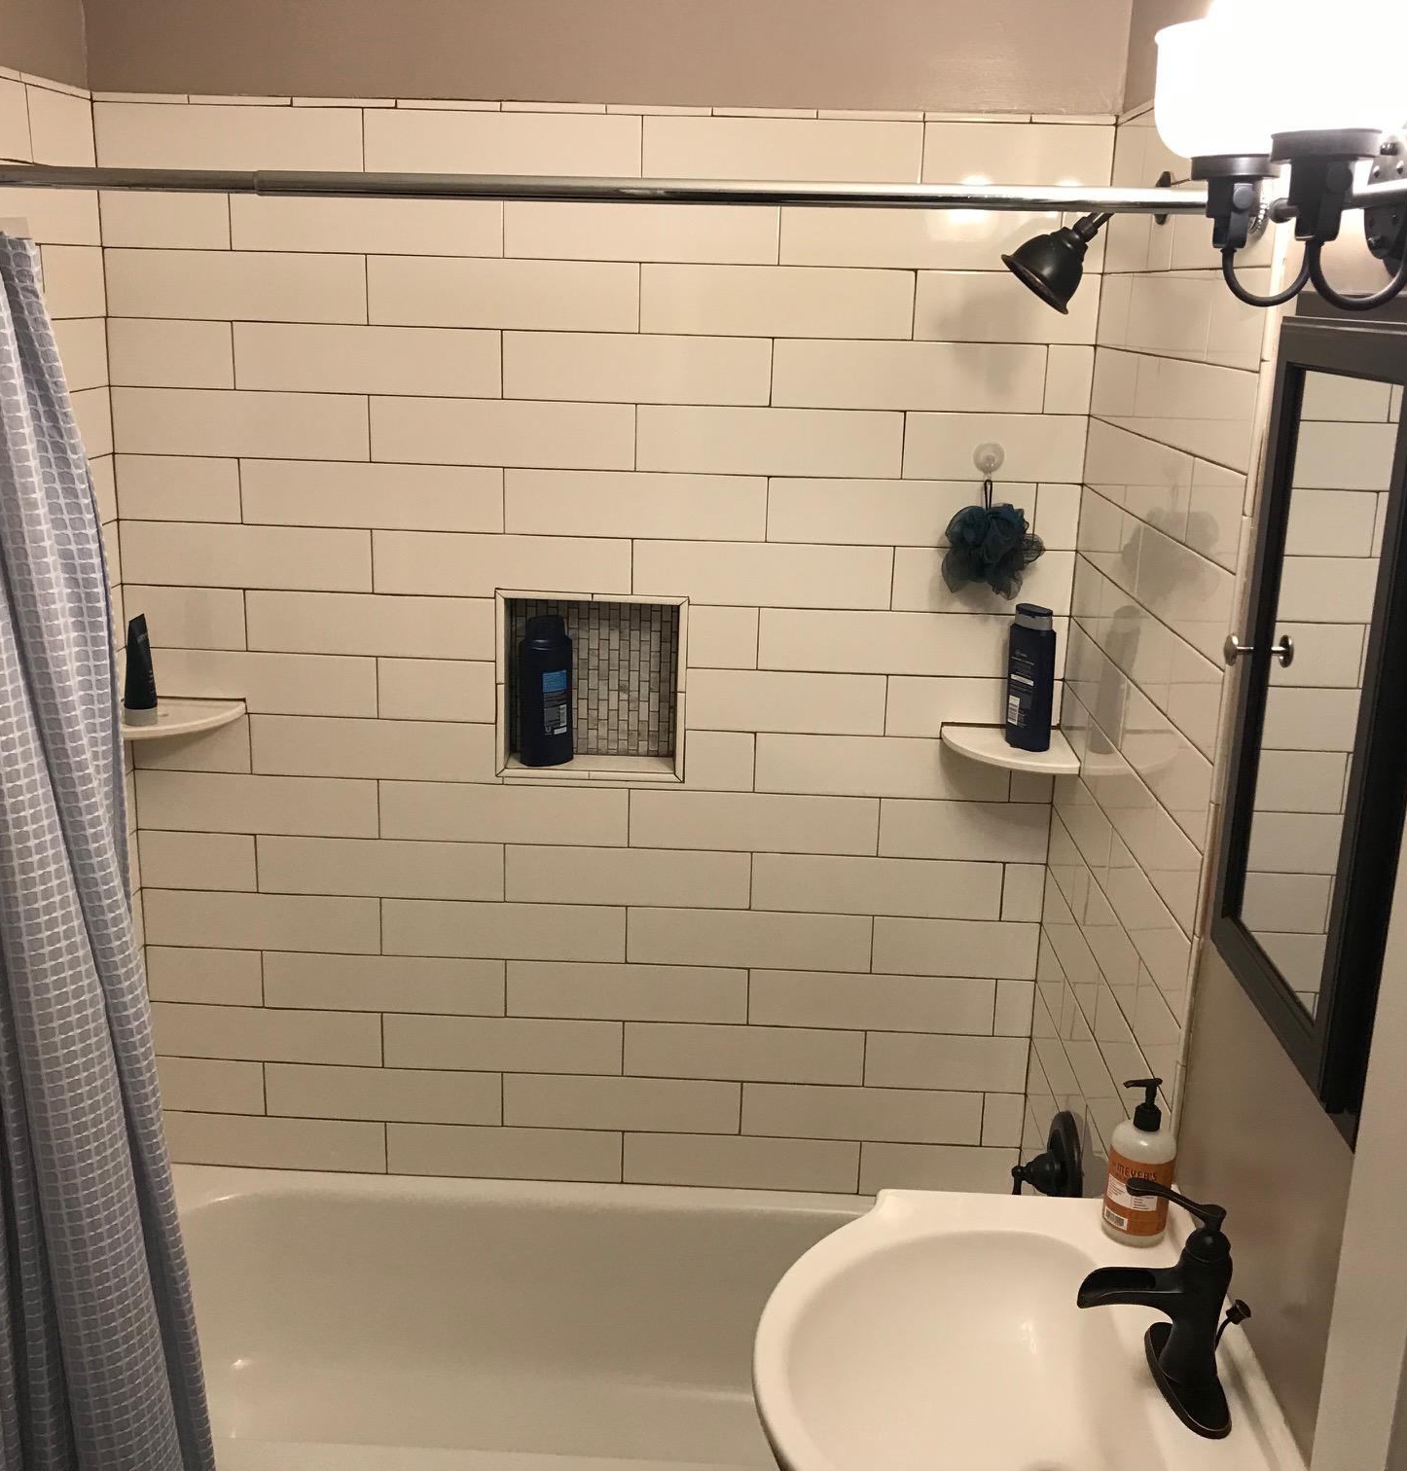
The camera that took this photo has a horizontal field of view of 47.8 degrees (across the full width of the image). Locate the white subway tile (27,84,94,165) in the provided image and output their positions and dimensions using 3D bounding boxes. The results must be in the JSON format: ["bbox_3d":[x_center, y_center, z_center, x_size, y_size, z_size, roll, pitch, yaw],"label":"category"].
[{"bbox_3d":[-0.903,-0.850,2.229,0.009,0.100,0.218,2,16,1],"label":"white subway tile"}]

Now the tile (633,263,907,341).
[{"bbox_3d":[0.110,-0.646,2.366,0.406,0.101,0.010,2,15,1],"label":"tile"}]

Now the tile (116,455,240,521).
[{"bbox_3d":[-0.813,-0.383,2.466,0.194,0.100,0.009,2,15,1],"label":"tile"}]

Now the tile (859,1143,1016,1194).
[{"bbox_3d":[0.406,0.747,2.731,0.273,0.098,0.010,2,15,1],"label":"tile"}]

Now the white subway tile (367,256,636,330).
[{"bbox_3d":[-0.300,-0.662,2.380,0.406,0.100,0.009,2,15,1],"label":"white subway tile"}]

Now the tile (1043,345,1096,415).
[{"bbox_3d":[0.553,-0.537,2.398,0.068,0.101,0.009,2,15,1],"label":"tile"}]

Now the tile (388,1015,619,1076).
[{"bbox_3d":[-0.336,0.521,2.686,0.406,0.101,0.010,2,15,1],"label":"tile"}]

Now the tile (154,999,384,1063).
[{"bbox_3d":[-0.744,0.511,2.710,0.397,0.101,0.009,2,15,1],"label":"tile"}]

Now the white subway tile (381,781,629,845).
[{"bbox_3d":[-0.325,0.128,2.587,0.406,0.100,0.009,2,15,1],"label":"white subway tile"}]

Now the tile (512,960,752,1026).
[{"bbox_3d":[-0.127,0.431,2.658,0.406,0.100,0.009,2,15,1],"label":"tile"}]

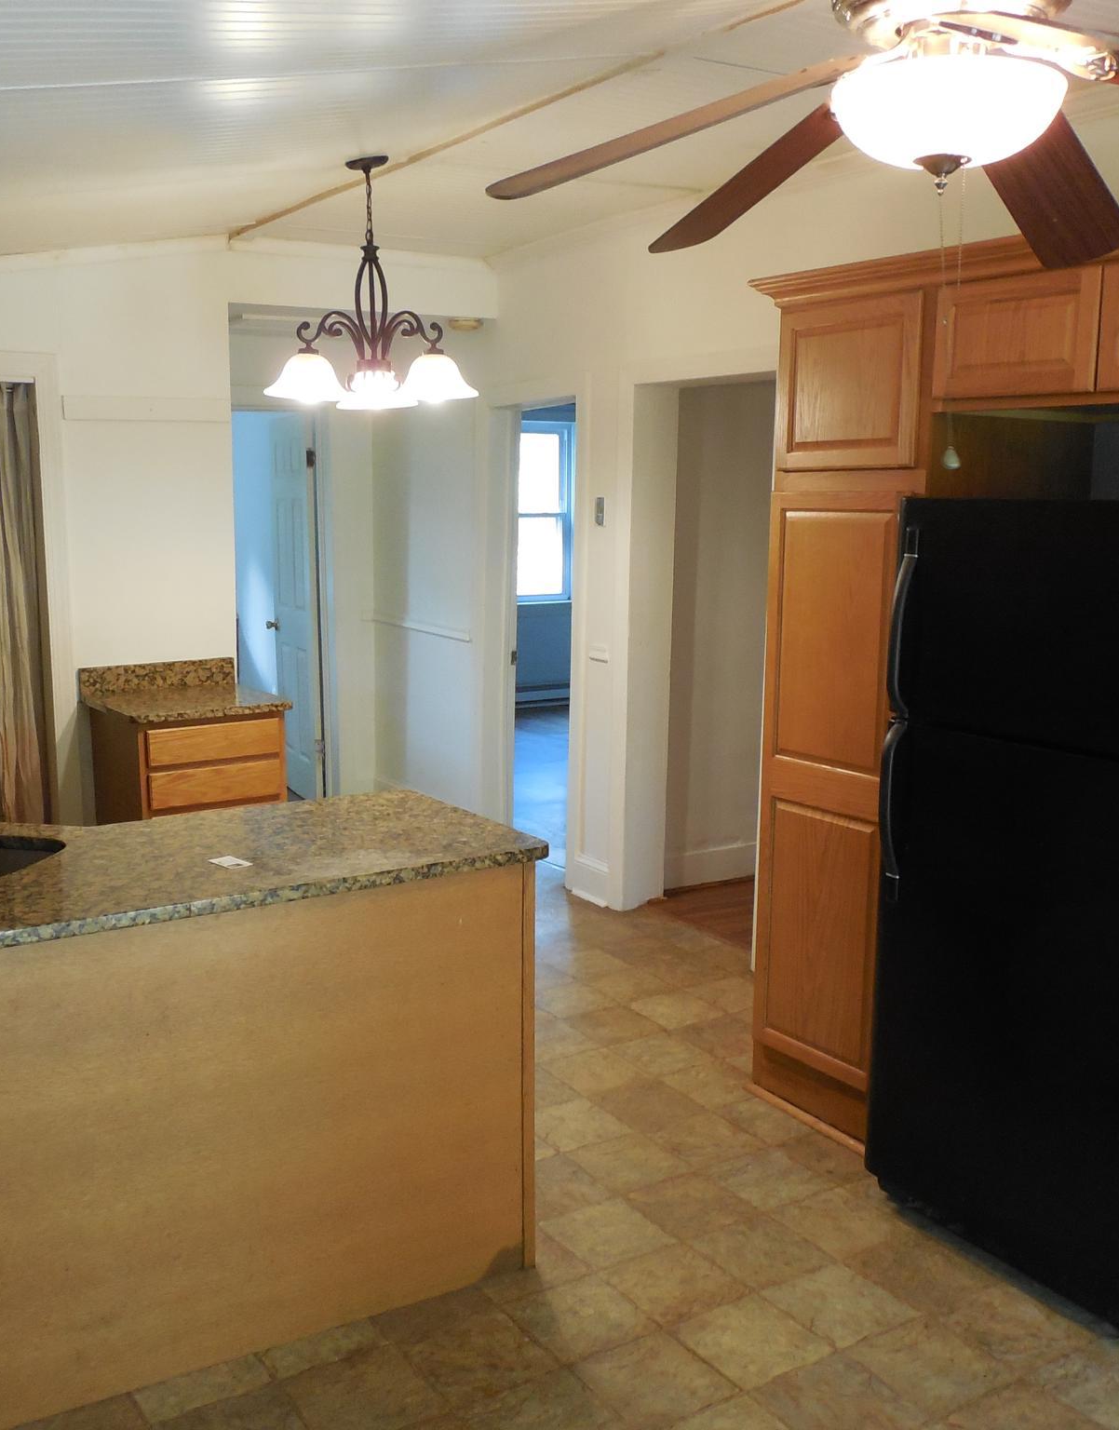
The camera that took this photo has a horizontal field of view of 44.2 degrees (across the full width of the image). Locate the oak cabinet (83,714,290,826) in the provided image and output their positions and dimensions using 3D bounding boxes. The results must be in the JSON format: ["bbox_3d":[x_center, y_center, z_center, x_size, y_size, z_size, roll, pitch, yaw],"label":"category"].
[{"bbox_3d":[-1.352,0.395,5.076,0.535,0.860,0.530,-6,11,-32],"label":"oak cabinet"}]

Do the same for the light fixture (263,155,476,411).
[{"bbox_3d":[-0.515,-1.174,3.750,0.565,0.655,0.540,-1,10,-8],"label":"light fixture"}]

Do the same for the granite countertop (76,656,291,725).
[{"bbox_3d":[-1.356,-0.097,4.981,0.600,0.130,0.550,-6,11,-32],"label":"granite countertop"}]

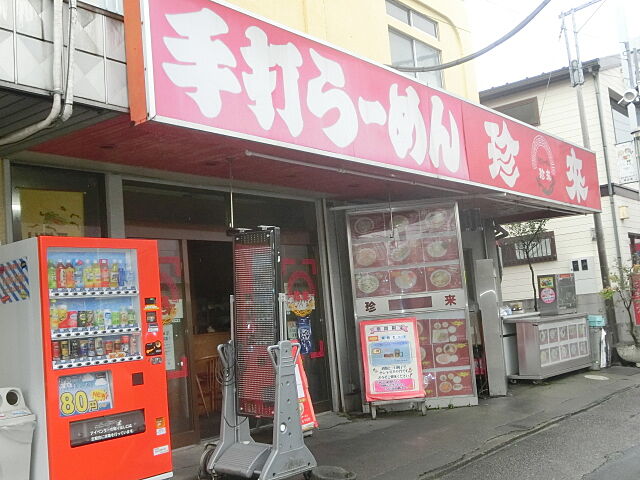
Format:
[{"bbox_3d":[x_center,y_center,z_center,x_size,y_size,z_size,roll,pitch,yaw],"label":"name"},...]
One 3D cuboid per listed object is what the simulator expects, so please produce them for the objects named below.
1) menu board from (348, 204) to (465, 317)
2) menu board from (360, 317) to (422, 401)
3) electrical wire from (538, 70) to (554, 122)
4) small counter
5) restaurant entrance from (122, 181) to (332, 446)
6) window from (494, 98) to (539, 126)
[{"bbox_3d":[0.992,0.246,8.533,1.251,1.238,0.100,-5,-6,4],"label":"menu board"},{"bbox_3d":[0.780,1.283,7.959,0.624,0.839,0.080,-6,-6,8],"label":"menu board"},{"bbox_3d":[4.098,-2.619,13.410,0.315,0.872,0.060,-9,-8,37],"label":"electrical wire"},{"bbox_3d":[3.281,1.547,10.645,0.600,0.815,1.643,-10,-8,41],"label":"small counter"},{"bbox_3d":[-0.878,0.751,7.912,0.200,2.524,2.850,-9,-8,37],"label":"restaurant entrance"},{"bbox_3d":[3.709,-2.348,14.202,1.050,0.575,0.100,-9,-8,37],"label":"window"}]

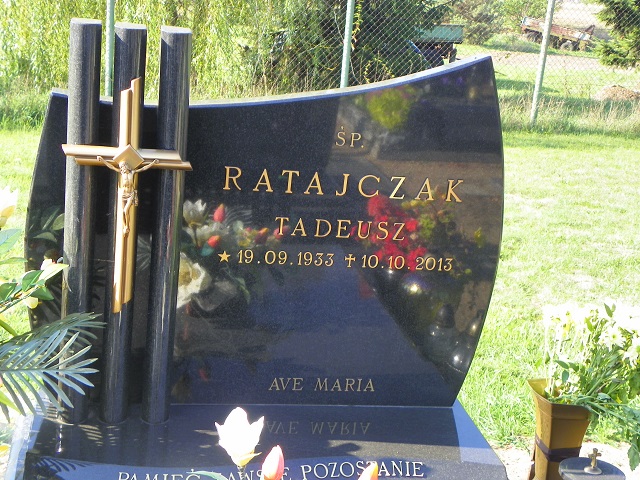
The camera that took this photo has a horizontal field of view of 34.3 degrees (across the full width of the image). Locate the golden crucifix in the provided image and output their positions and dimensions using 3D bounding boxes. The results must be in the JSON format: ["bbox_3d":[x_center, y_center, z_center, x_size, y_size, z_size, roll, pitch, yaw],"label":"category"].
[{"bbox_3d":[-0.353,-0.075,1.889,0.232,0.439,0.035,2,14,-12],"label":"golden crucifix"}]

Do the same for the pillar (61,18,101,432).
[{"bbox_3d":[-0.449,-0.019,1.933,0.055,0.761,0.055,2,14,-12],"label":"pillar"}]

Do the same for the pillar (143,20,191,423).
[{"bbox_3d":[-0.293,-0.012,1.965,0.055,0.761,0.055,2,14,-12],"label":"pillar"}]

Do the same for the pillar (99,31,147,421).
[{"bbox_3d":[-0.372,-0.015,1.949,0.055,0.760,0.055,2,14,-12],"label":"pillar"}]

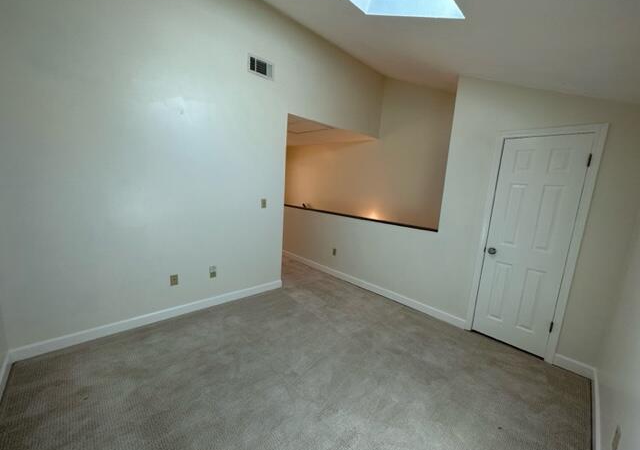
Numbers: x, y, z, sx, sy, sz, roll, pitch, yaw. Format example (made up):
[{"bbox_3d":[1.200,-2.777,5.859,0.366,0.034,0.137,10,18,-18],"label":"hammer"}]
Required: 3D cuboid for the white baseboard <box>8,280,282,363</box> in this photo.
[{"bbox_3d":[-1.466,0.923,2.853,2.519,0.109,0.022,-5,13,-44],"label":"white baseboard"}]

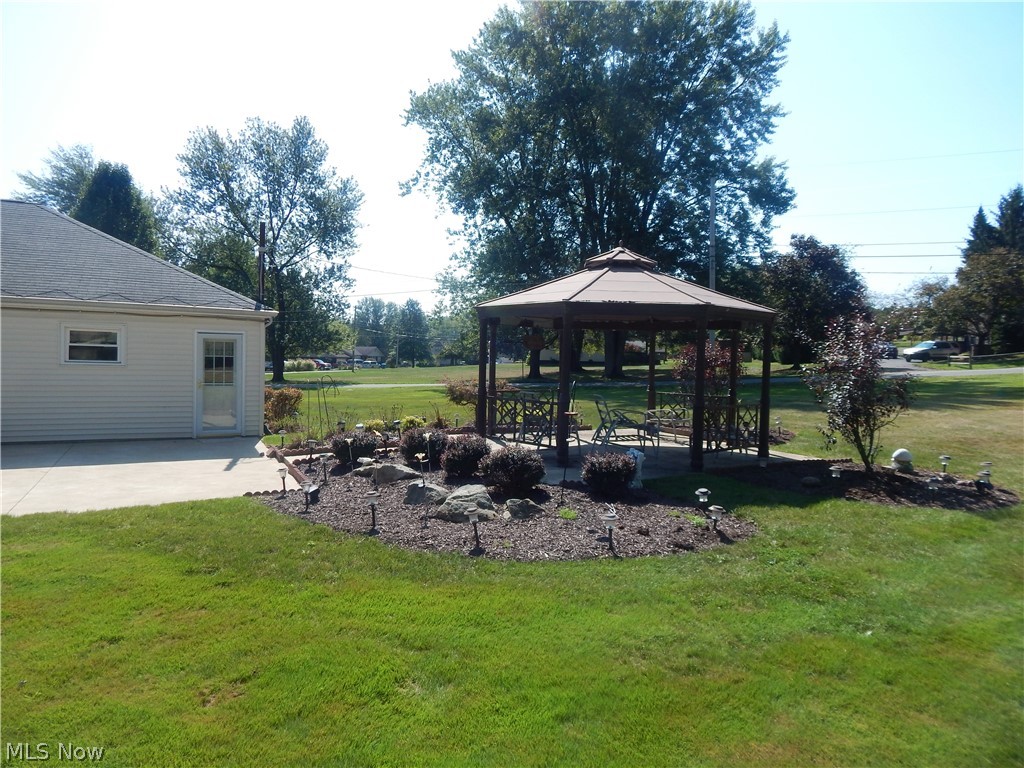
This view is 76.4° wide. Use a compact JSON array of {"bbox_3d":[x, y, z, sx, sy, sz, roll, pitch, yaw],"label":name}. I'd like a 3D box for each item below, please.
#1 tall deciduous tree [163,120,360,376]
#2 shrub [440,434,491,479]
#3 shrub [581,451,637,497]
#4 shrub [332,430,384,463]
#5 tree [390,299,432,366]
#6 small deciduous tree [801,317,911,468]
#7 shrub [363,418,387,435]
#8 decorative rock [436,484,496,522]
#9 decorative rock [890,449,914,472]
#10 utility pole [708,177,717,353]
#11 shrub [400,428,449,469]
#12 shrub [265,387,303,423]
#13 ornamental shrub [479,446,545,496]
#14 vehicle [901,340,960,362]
[{"bbox_3d":[-13.655,-7.631,36.678,11.300,15.000,11.000,2,2,0],"label":"tall deciduous tree"},{"bbox_3d":[-0.627,0.958,9.088,0.720,0.560,0.720,2,2,0],"label":"shrub"},{"bbox_3d":[1.275,1.183,8.600,0.720,0.620,0.720,2,2,8],"label":"shrub"},{"bbox_3d":[-2.382,0.920,9.990,0.790,0.480,0.780,2,2,0],"label":"shrub"},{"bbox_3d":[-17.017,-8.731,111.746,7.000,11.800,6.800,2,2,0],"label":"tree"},{"bbox_3d":[5.707,0.157,10.750,1.800,2.600,1.700,3,3,28],"label":"small deciduous tree"},{"bbox_3d":[-2.768,0.866,13.100,0.490,0.370,0.480,1,2,-12],"label":"shrub"},{"bbox_3d":[-0.477,1.199,6.744,0.620,0.300,0.480,2,2,0],"label":"decorative rock"},{"bbox_3d":[6.455,1.264,10.750,0.380,0.400,0.380,3,3,31],"label":"decorative rock"},{"bbox_3d":[10.154,-5.271,32.783,0.300,10.100,0.300,2,2,0],"label":"utility pole"},{"bbox_3d":[-1.378,1.016,10.250,0.750,0.630,0.730,1,2,-8],"label":"shrub"},{"bbox_3d":[-5.677,0.468,15.982,1.080,0.860,1.000,2,2,0],"label":"shrub"},{"bbox_3d":[0.003,1.008,8.038,0.800,0.570,0.800,2,2,0],"label":"ornamental shrub"},{"bbox_3d":[33.881,-2.622,52.500,4.550,1.720,1.830,0,2,-26],"label":"vehicle"}]

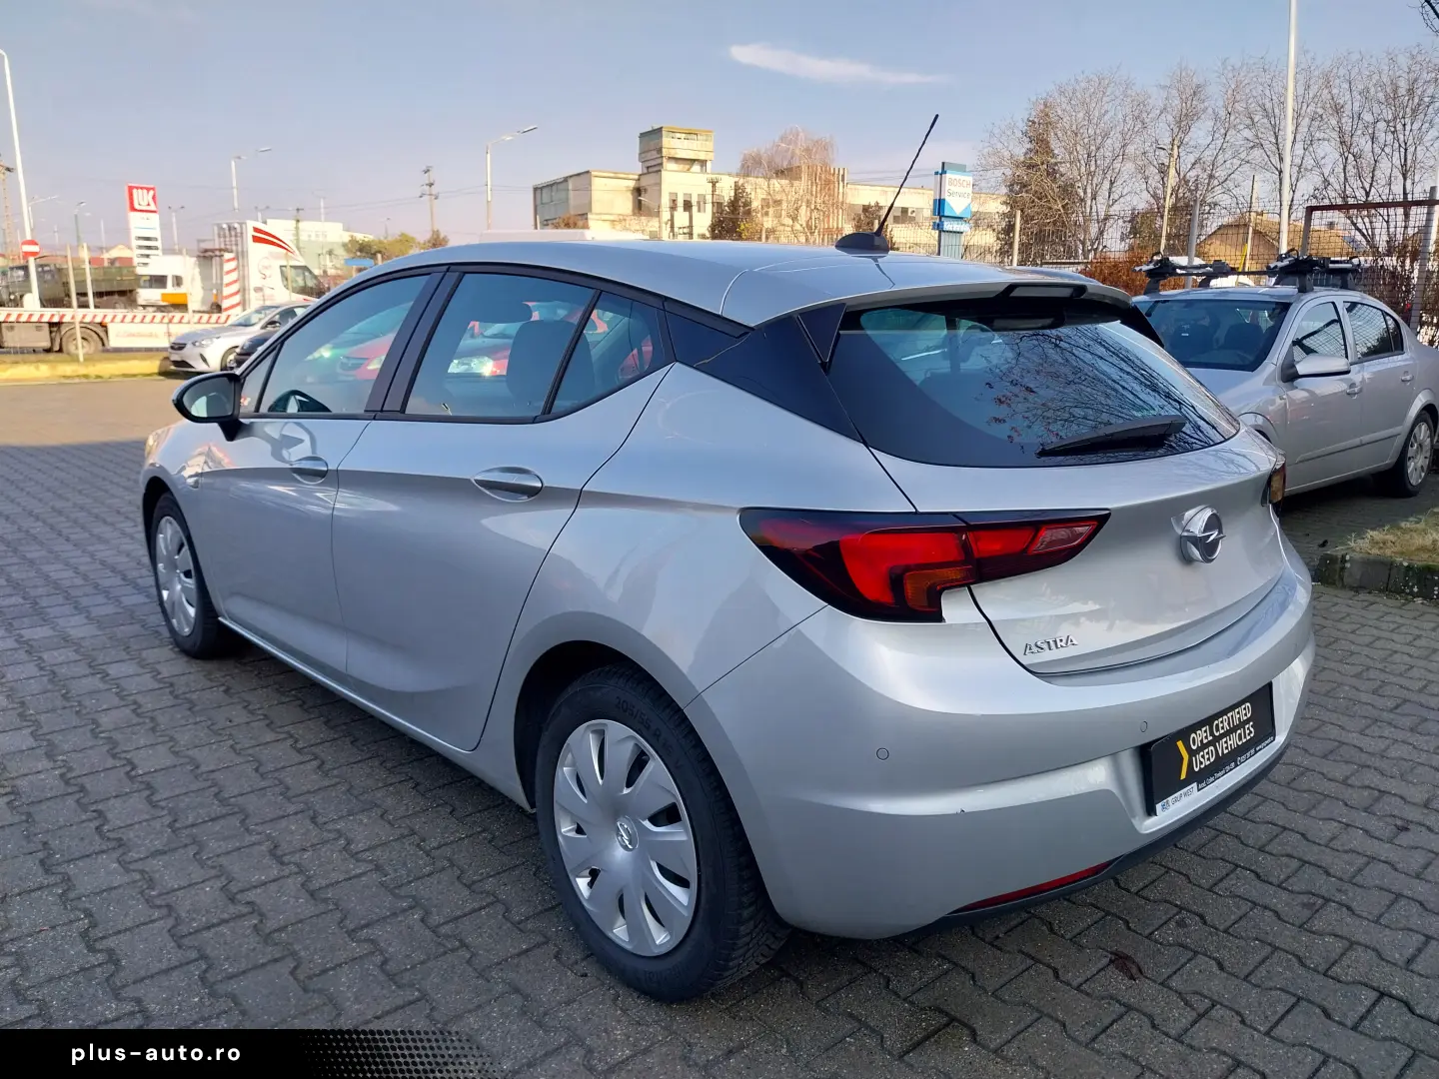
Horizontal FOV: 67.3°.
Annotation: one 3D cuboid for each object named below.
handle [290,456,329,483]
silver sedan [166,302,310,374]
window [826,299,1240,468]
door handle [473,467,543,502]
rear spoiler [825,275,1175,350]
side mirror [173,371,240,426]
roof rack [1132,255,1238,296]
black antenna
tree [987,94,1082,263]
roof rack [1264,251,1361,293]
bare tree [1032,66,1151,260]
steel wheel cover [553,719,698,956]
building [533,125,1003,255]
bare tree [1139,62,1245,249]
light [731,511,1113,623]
[{"bbox_3d":[-1.087,-0.188,2.866,0.052,0.075,0.240,-11,16,-41],"label":"handle"},{"bbox_3d":[-9.199,-4.157,22.424,1.780,1.440,4.100,11,16,40],"label":"silver sedan"},{"bbox_3d":[0.695,-0.324,2.166,1.300,0.100,0.470,-11,57,-41],"label":"window"},{"bbox_3d":[-0.427,-0.110,2.145,0.050,0.060,0.230,-10,16,-41],"label":"door handle"},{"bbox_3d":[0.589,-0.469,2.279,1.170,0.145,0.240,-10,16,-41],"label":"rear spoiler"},{"bbox_3d":[-1.565,-0.433,3.274,0.190,0.157,0.130,-10,16,-41],"label":"side mirror"},{"bbox_3d":[3.274,-1.862,7.611,0.780,0.255,0.410,-10,16,-39],"label":"roof rack"},{"bbox_3d":[0.376,-0.796,2.452,0.075,0.295,0.280,-10,16,-41],"label":"black antenna"},{"bbox_3d":[11.524,-11.778,40.433,3.748,8.822,3.748,0,12,0],"label":"tree"},{"bbox_3d":[3.845,-1.721,6.950,0.780,0.255,0.410,-10,16,-39],"label":"roof rack"},{"bbox_3d":[11.606,-10.369,34.812,3.738,8.898,3.738,4,12,17],"label":"bare tree"},{"bbox_3d":[-0.173,0.546,2.000,0.060,0.438,0.438,-11,16,-41],"label":"steel wheel cover"},{"bbox_3d":[5.007,-27.531,99.014,40.148,15.330,16.309,-6,13,-27],"label":"building"},{"bbox_3d":[14.293,-10.167,33.862,3.427,8.951,3.427,5,13,21],"label":"bare tree"},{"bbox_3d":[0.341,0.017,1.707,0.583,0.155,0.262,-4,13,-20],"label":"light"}]

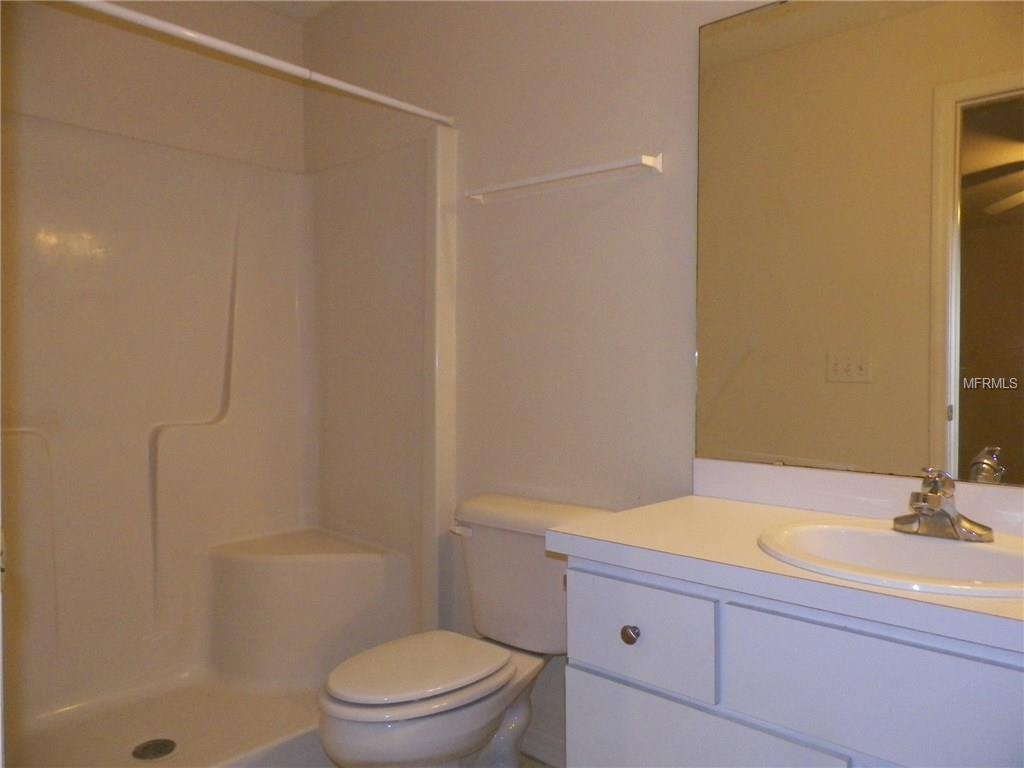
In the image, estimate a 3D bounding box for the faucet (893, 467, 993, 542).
[{"bbox_3d":[0.737,0.204,1.280,0.157,0.128,0.170,1,1,42],"label":"faucet"}]

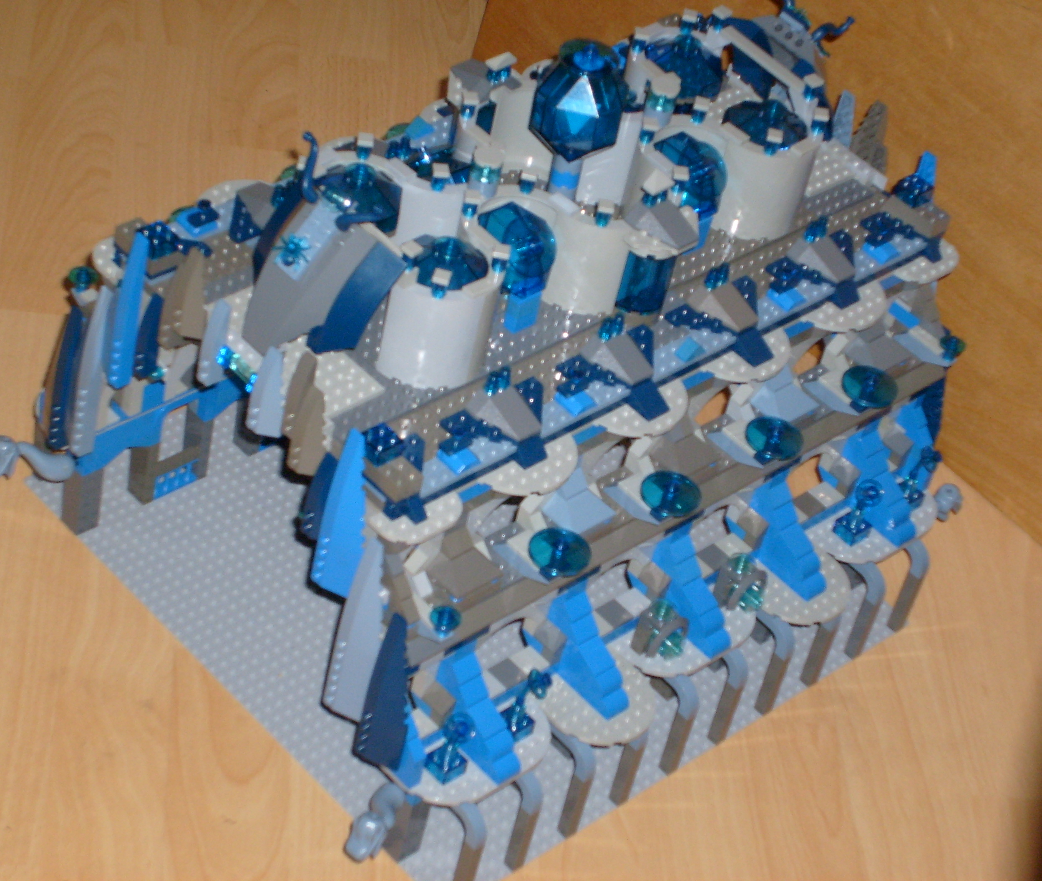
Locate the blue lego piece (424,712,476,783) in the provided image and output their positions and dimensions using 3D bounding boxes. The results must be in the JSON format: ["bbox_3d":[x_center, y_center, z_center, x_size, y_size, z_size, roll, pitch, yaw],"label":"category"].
[{"bbox_3d":[-0.036,0.154,1.394,0.017,0.040,0.018,-27,56,-36],"label":"blue lego piece"}]

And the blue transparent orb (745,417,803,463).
[{"bbox_3d":[0.135,0.000,1.474,0.032,0.010,0.032,8,42,-7],"label":"blue transparent orb"}]

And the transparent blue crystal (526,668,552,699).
[{"bbox_3d":[0.010,0.126,1.426,0.010,0.012,0.010,-26,55,-36],"label":"transparent blue crystal"}]

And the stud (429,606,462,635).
[{"bbox_3d":[-0.037,0.089,1.336,0.016,0.013,0.016,-27,56,-36],"label":"stud"}]

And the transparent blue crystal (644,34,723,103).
[{"bbox_3d":[0.093,-0.208,1.529,0.041,0.018,0.041,-26,55,-36],"label":"transparent blue crystal"}]

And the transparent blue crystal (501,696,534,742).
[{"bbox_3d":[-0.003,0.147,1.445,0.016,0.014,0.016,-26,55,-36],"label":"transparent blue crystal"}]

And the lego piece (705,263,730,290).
[{"bbox_3d":[0.104,-0.087,1.458,0.016,0.011,0.008,-27,56,-36],"label":"lego piece"}]

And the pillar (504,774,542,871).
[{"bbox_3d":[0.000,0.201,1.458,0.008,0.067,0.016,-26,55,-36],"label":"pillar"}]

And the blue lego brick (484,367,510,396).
[{"bbox_3d":[-0.011,-0.028,1.370,0.016,0.011,0.008,-26,55,-36],"label":"blue lego brick"}]

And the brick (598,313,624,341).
[{"bbox_3d":[0.047,-0.059,1.419,0.016,0.011,0.008,-26,55,-36],"label":"brick"}]

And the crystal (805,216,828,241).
[{"bbox_3d":[0.162,-0.116,1.506,0.016,0.011,0.008,-27,56,-36],"label":"crystal"}]

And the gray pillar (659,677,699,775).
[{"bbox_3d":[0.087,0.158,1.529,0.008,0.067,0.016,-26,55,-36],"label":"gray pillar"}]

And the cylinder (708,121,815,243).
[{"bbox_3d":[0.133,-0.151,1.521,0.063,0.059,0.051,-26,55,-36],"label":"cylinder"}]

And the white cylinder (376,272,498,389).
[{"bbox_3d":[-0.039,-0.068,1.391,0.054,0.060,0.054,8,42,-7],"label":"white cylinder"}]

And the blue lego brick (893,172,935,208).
[{"bbox_3d":[0.221,-0.140,1.551,0.016,0.011,0.016,-27,56,-36],"label":"blue lego brick"}]

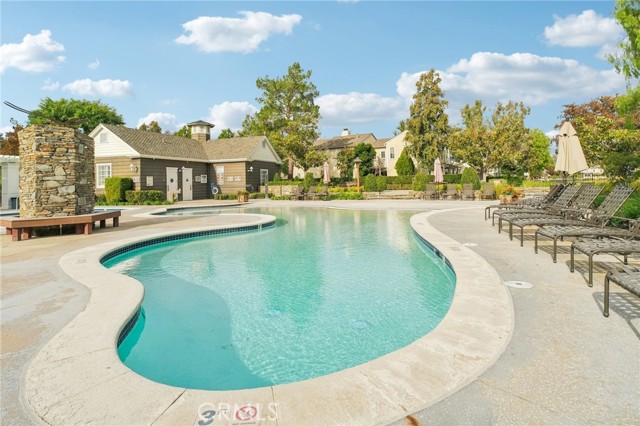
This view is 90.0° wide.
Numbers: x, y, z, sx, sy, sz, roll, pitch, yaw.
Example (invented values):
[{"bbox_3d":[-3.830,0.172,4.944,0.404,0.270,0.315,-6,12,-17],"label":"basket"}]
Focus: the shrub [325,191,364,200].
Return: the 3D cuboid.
[{"bbox_3d":[1.624,-1.140,21.200,2.600,0.600,1.000,0,5,0],"label":"shrub"}]

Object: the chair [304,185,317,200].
[{"bbox_3d":[-0.604,-1.307,21.000,0.700,0.930,1.600,2,5,18],"label":"chair"}]

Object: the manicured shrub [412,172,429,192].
[{"bbox_3d":[7.228,-2.208,23.000,1.150,1.450,1.150,0,5,0],"label":"manicured shrub"}]

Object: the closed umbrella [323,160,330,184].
[{"bbox_3d":[0.457,-2.234,22.491,0.550,2.620,0.550,0,5,0],"label":"closed umbrella"}]

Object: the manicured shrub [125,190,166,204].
[{"bbox_3d":[-9.162,-0.785,16.696,0.850,0.750,1.850,3,6,30],"label":"manicured shrub"}]

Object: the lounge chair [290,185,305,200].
[{"bbox_3d":[-1.517,-1.364,21.564,0.660,1.050,1.700,2,5,17],"label":"lounge chair"}]

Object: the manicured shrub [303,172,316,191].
[{"bbox_3d":[-0.770,-2.149,23.000,0.900,1.400,0.900,0,5,0],"label":"manicured shrub"}]

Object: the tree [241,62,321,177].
[{"bbox_3d":[-3.644,-8.440,29.500,7.200,10.880,6.830,0,5,0],"label":"tree"}]

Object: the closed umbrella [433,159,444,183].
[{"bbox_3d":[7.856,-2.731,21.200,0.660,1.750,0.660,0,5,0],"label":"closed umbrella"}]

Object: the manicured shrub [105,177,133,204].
[{"bbox_3d":[-10.396,-1.135,16.500,1.150,1.450,0.900,2,5,20],"label":"manicured shrub"}]

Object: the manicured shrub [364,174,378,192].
[{"bbox_3d":[3.688,-2.112,22.900,1.000,1.310,1.000,0,5,0],"label":"manicured shrub"}]

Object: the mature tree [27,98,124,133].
[{"bbox_3d":[-23.701,-6.446,31.000,8.000,8.800,8.000,-4,6,-37],"label":"mature tree"}]

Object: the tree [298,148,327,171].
[{"bbox_3d":[-0.739,-3.595,27.792,2.600,3.800,2.600,0,5,0],"label":"tree"}]

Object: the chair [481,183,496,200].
[{"bbox_3d":[11.117,-1.366,21.100,0.700,1.030,1.500,2,5,28],"label":"chair"}]

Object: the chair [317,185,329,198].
[{"bbox_3d":[0.101,-1.385,21.600,0.680,1.030,1.500,2,5,25],"label":"chair"}]

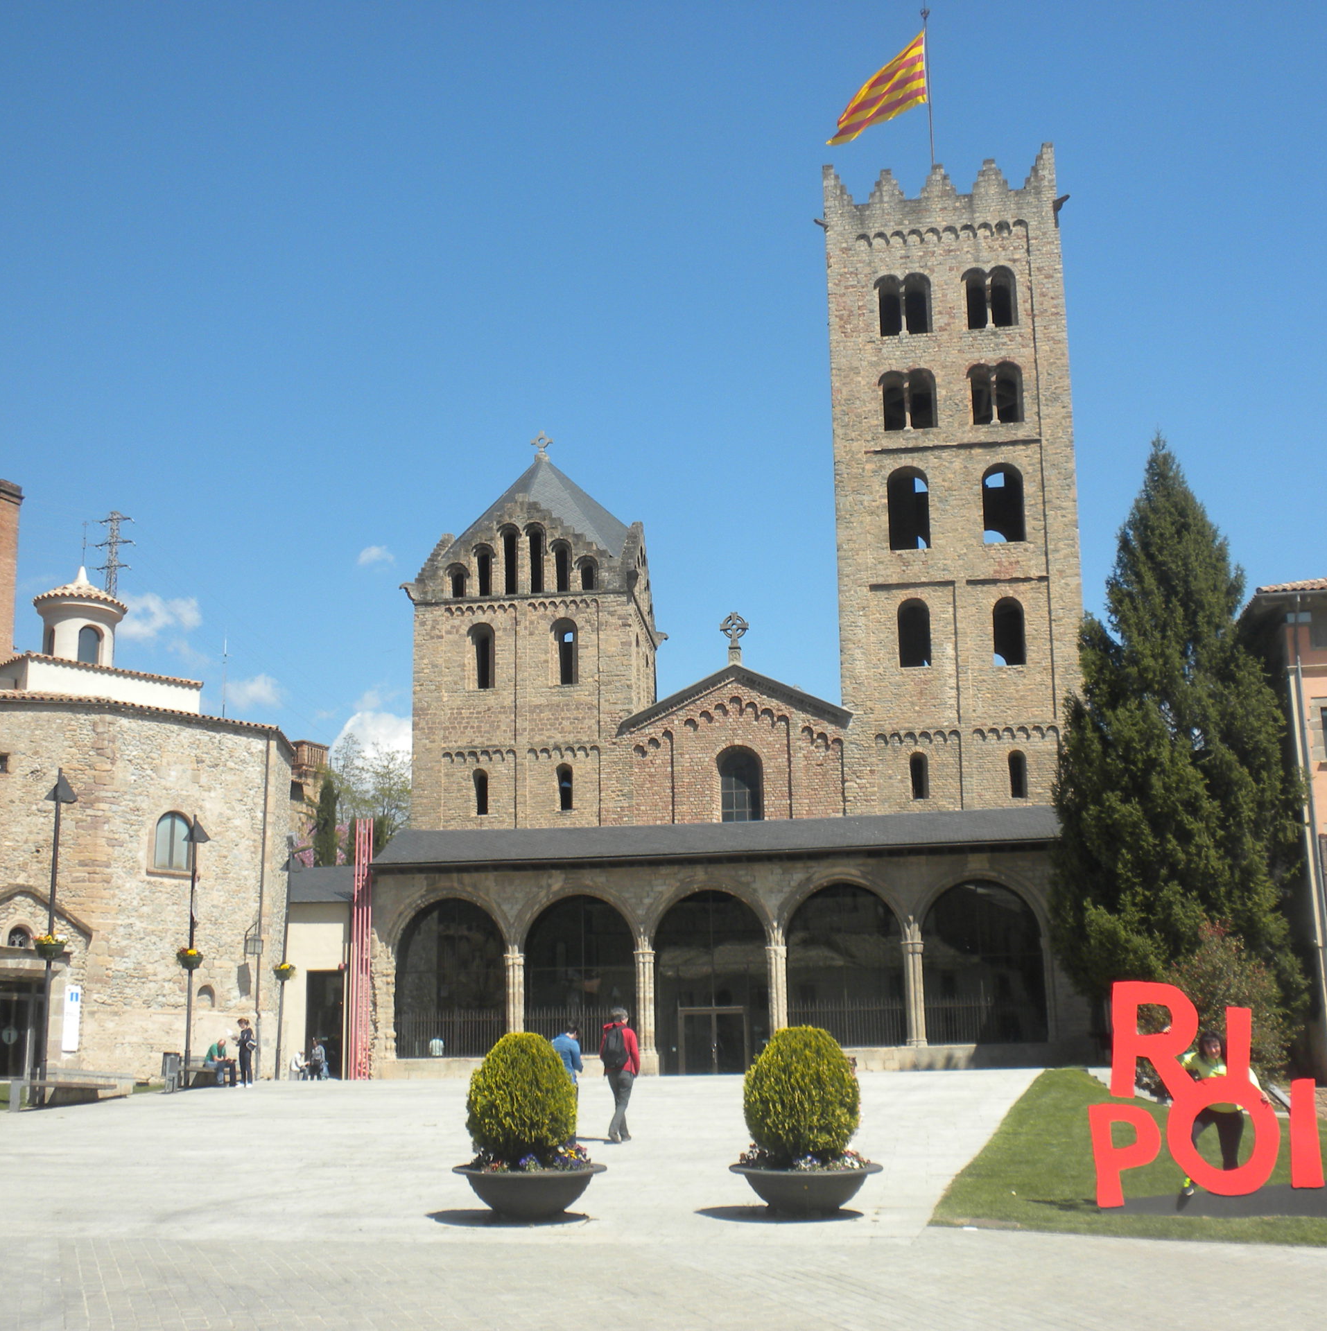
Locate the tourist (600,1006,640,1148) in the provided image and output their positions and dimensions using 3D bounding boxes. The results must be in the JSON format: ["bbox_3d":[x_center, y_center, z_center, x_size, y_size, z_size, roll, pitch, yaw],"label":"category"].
[{"bbox_3d":[-0.588,5.435,25.124,0.520,1.740,0.520,-4,-14,14],"label":"tourist"}]

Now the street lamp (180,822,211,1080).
[{"bbox_3d":[-11.465,6.929,46.553,0.650,6.600,0.650,-2,-13,6],"label":"street lamp"}]

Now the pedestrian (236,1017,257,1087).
[{"bbox_3d":[-9.883,9.177,44.923,0.450,1.620,0.460,4,-14,-21],"label":"pedestrian"}]

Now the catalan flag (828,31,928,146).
[{"bbox_3d":[10.265,-27.673,90.904,4.600,5.300,1.200,-5,-14,15],"label":"catalan flag"}]

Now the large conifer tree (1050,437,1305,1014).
[{"bbox_3d":[13.929,2.260,51.275,6.600,17.800,6.600,-3,-13,10],"label":"large conifer tree"}]

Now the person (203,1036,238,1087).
[{"bbox_3d":[-10.532,9.460,45.342,0.780,1.201,0.500,-7,-15,23],"label":"person"}]

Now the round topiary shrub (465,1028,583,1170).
[{"bbox_3d":[-1.187,3.625,15.928,0.930,1.084,0.930,-1,-14,0],"label":"round topiary shrub"}]

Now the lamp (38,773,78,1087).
[{"bbox_3d":[-11.784,5.198,36.664,0.650,6.450,0.650,-2,-14,6],"label":"lamp"}]

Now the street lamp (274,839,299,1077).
[{"bbox_3d":[-10.281,7.929,51.367,0.650,6.480,0.650,-2,-14,6],"label":"street lamp"}]

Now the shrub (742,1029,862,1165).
[{"bbox_3d":[1.219,3.772,16.675,1.030,1.220,1.030,-1,-13,2],"label":"shrub"}]

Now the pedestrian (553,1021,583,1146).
[{"bbox_3d":[-1.286,5.497,24.889,0.520,1.599,0.420,-7,-15,23],"label":"pedestrian"}]

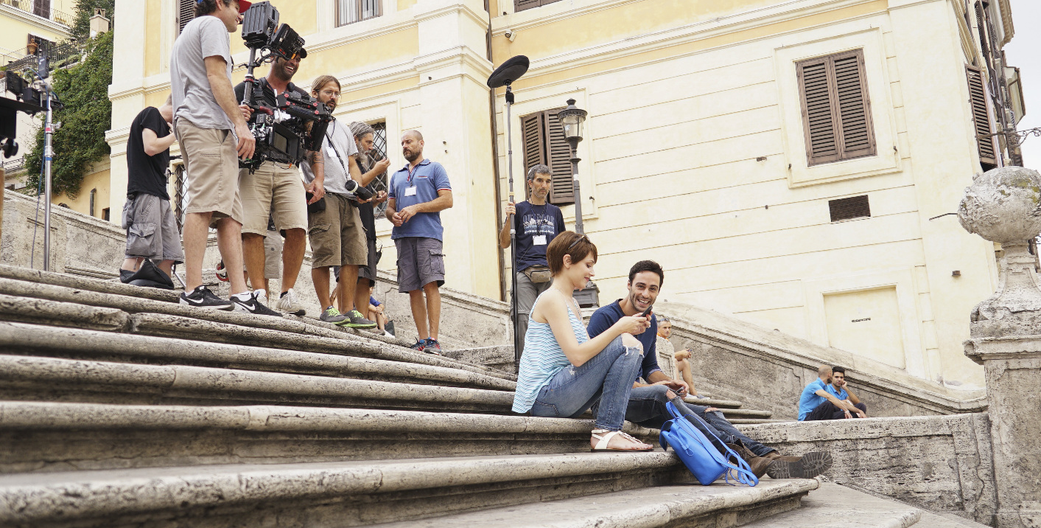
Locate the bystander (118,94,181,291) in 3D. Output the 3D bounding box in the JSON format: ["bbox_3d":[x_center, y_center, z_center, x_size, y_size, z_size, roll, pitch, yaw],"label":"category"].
[{"bbox_3d":[-2.459,-0.431,6.032,0.460,1.660,0.480,-2,-11,-6],"label":"bystander"}]

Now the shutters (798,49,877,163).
[{"bbox_3d":[5.587,-2.765,15.908,1.153,1.970,0.090,-8,-12,22],"label":"shutters"}]

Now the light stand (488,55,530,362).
[{"bbox_3d":[-0.034,-0.404,7.056,0.350,2.636,0.350,-10,-13,30],"label":"light stand"}]

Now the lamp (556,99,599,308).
[{"bbox_3d":[0.882,-0.956,13.600,0.450,3.281,0.450,-3,-11,-1],"label":"lamp"}]

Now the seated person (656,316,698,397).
[{"bbox_3d":[2.194,1.285,12.379,0.750,1.118,0.520,-10,-13,32],"label":"seated person"}]

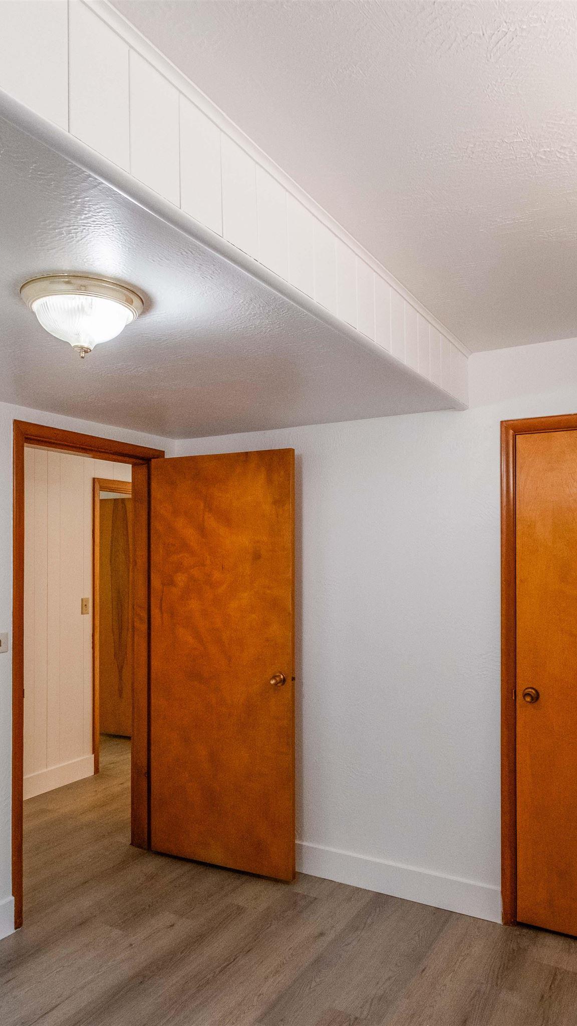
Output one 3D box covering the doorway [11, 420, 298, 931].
[{"bbox_3d":[-0.620,0.680,2.870,0.840,2.100,0.930,-1,-3,33],"label":"doorway"}]

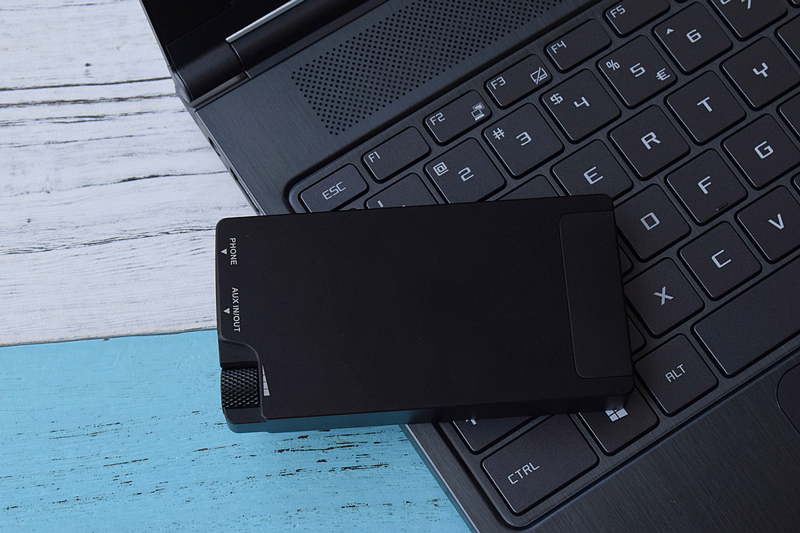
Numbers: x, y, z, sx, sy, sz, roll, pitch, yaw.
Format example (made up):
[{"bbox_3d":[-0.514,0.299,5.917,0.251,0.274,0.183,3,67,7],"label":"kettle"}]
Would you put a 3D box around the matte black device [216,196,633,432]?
[{"bbox_3d":[0.005,0.012,0.472,0.104,0.013,0.055,-4,69,-1],"label":"matte black device"}]

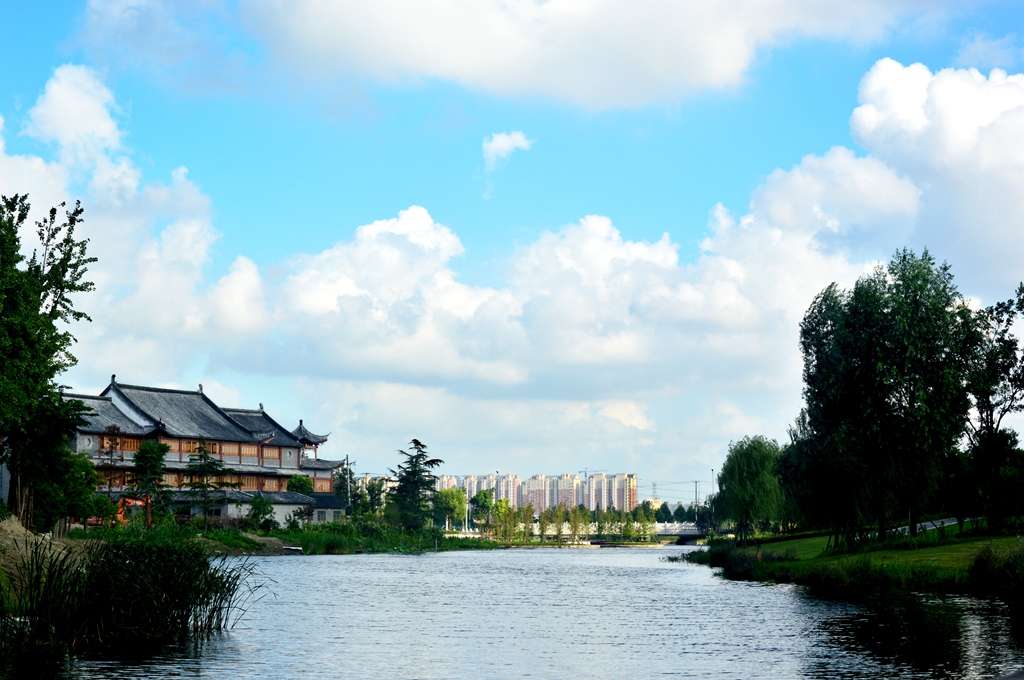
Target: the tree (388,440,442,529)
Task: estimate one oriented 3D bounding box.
[{"bbox_3d":[-9.887,14.958,195.000,5.500,9.600,5.400,0,-6,0],"label":"tree"}]

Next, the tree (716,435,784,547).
[{"bbox_3d":[16.917,10.675,135.000,4.800,7.950,4.800,0,-6,0],"label":"tree"}]

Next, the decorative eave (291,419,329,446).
[{"bbox_3d":[-23.609,10.449,215.000,4.400,3.100,4.400,-4,-7,32],"label":"decorative eave"}]

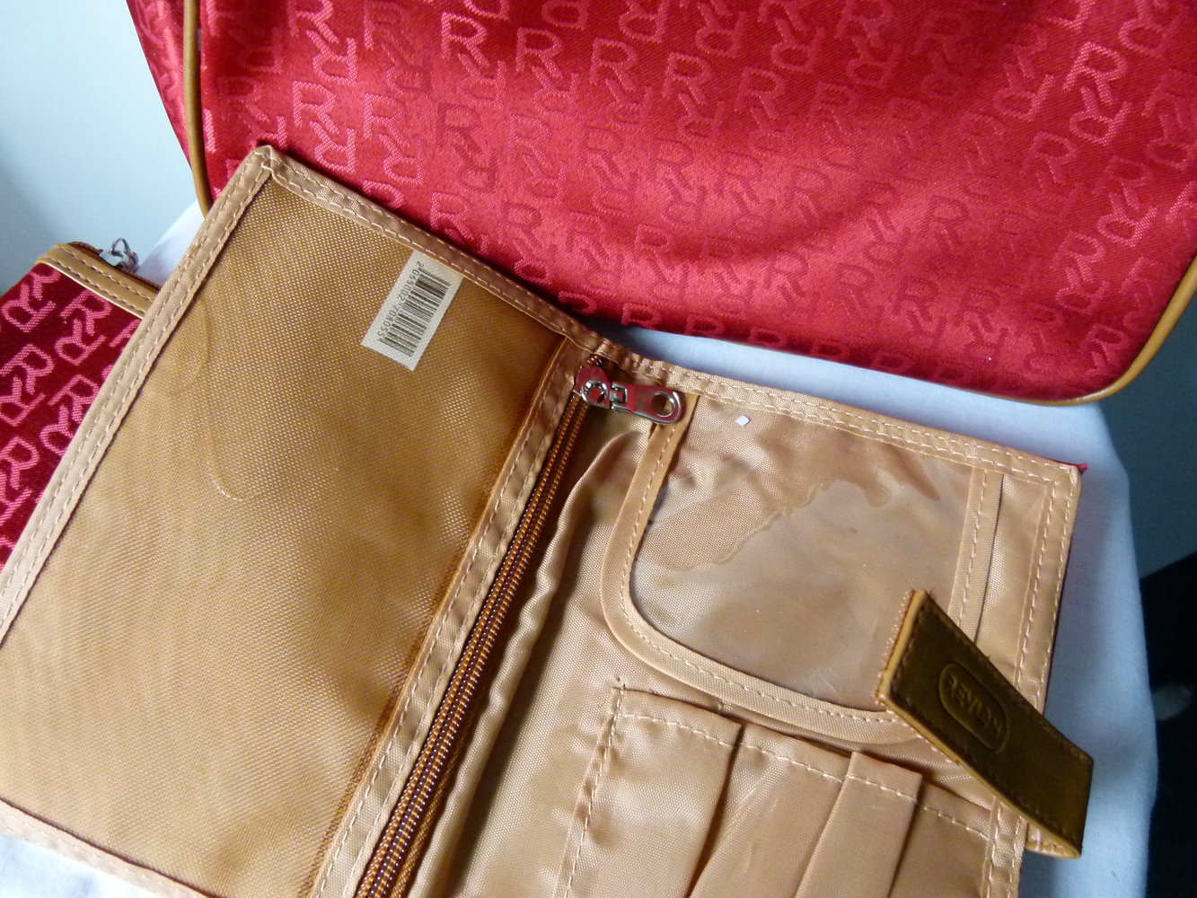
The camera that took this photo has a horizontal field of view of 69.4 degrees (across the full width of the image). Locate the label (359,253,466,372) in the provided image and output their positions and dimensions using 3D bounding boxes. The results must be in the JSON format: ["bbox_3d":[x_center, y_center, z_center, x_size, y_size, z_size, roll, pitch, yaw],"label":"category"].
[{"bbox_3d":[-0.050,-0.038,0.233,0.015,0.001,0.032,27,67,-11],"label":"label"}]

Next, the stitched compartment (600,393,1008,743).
[{"bbox_3d":[0.054,0.027,0.212,0.101,0.004,0.077,16,66,15],"label":"stitched compartment"}]

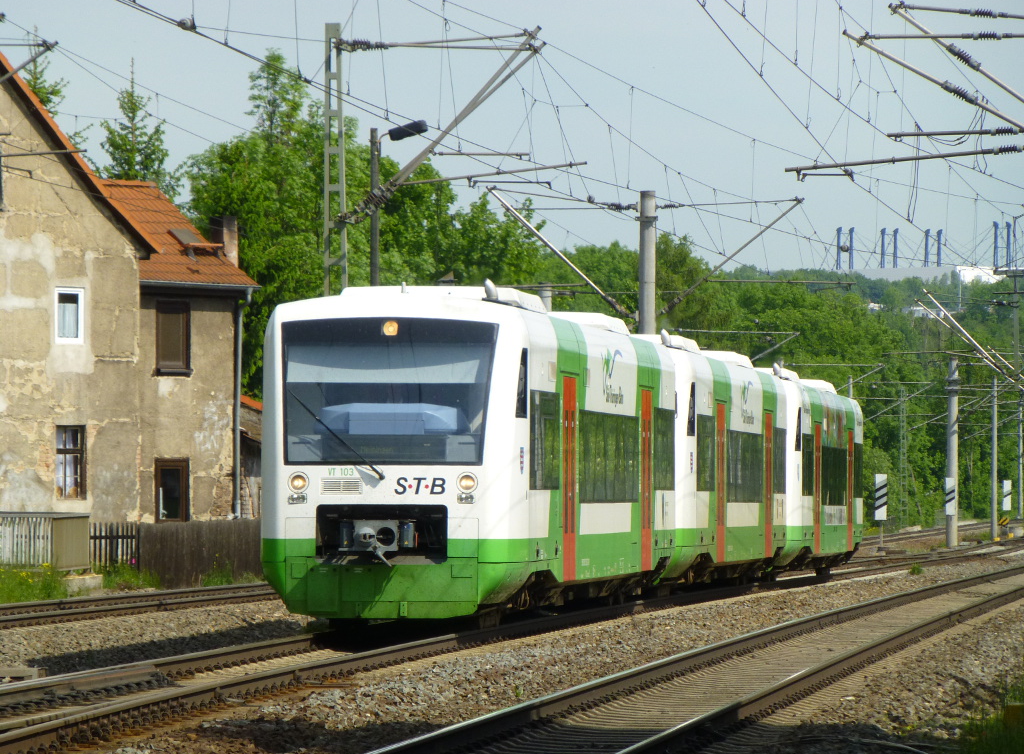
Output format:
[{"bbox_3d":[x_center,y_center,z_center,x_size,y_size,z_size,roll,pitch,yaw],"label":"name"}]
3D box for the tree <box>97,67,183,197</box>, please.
[{"bbox_3d":[-8.267,-1.176,159.903,4.300,11.400,4.300,0,-1,0],"label":"tree"}]

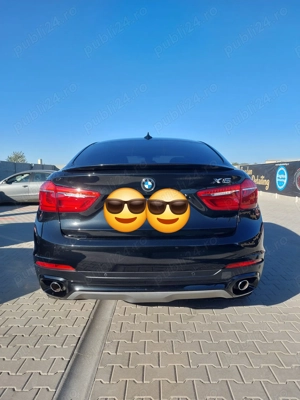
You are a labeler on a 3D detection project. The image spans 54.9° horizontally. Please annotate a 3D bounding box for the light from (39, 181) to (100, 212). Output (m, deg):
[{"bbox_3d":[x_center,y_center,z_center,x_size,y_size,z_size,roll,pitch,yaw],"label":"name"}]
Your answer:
[{"bbox_3d":[-0.653,-0.028,2.324,0.550,0.240,0.270,0,5,10],"label":"light"}]

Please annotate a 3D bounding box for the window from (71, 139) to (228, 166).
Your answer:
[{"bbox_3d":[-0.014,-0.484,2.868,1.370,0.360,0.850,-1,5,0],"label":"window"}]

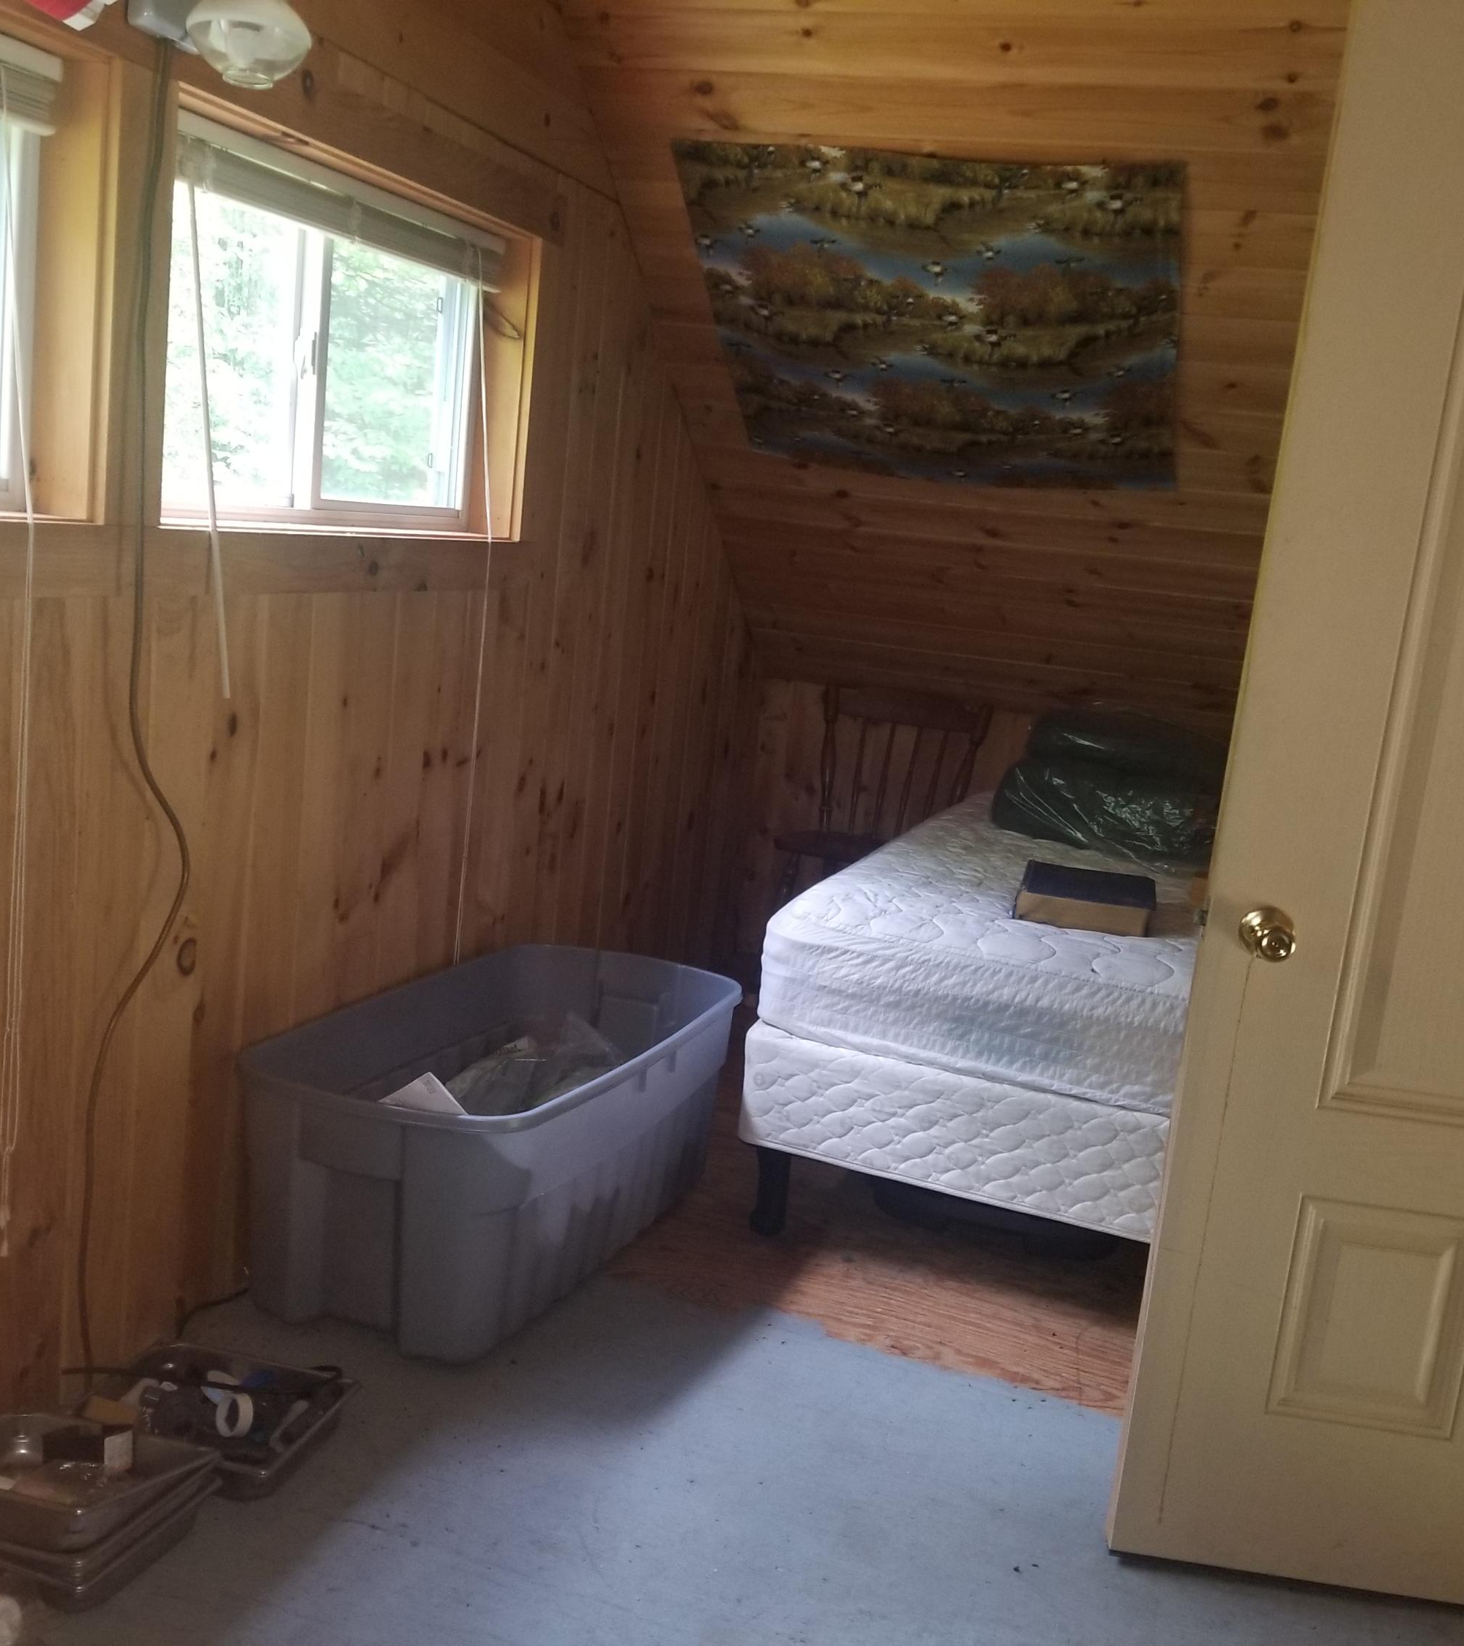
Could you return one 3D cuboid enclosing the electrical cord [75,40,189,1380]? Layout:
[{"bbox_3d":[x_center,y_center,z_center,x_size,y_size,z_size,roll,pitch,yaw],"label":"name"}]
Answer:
[{"bbox_3d":[-0.783,-0.096,2.218,0.070,1.830,0.200,9,11,17],"label":"electrical cord"}]

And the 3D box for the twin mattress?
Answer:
[{"bbox_3d":[0.825,0.328,3.728,0.970,0.441,1.900,10,11,20],"label":"twin mattress"}]

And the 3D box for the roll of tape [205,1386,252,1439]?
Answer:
[{"bbox_3d":[-0.694,0.818,2.284,0.060,0.060,0.024,14,13,37],"label":"roll of tape"}]

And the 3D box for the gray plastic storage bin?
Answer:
[{"bbox_3d":[-0.401,0.546,2.974,0.501,0.415,1.015,10,11,20],"label":"gray plastic storage bin"}]

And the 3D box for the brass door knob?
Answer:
[{"bbox_3d":[0.654,0.140,2.005,0.064,0.064,0.062,7,11,5],"label":"brass door knob"}]

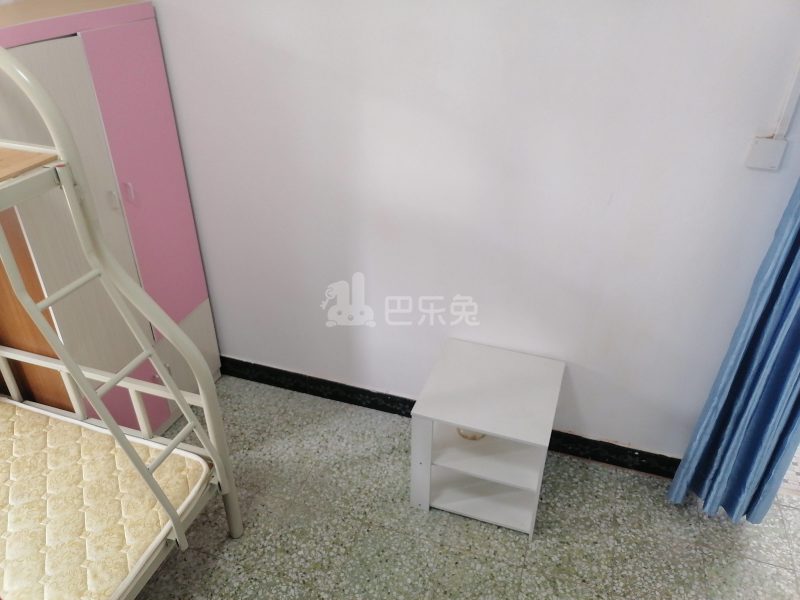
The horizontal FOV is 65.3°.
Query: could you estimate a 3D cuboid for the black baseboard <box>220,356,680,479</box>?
[{"bbox_3d":[0.125,0.511,2.863,2.168,0.116,0.020,10,33,16],"label":"black baseboard"}]

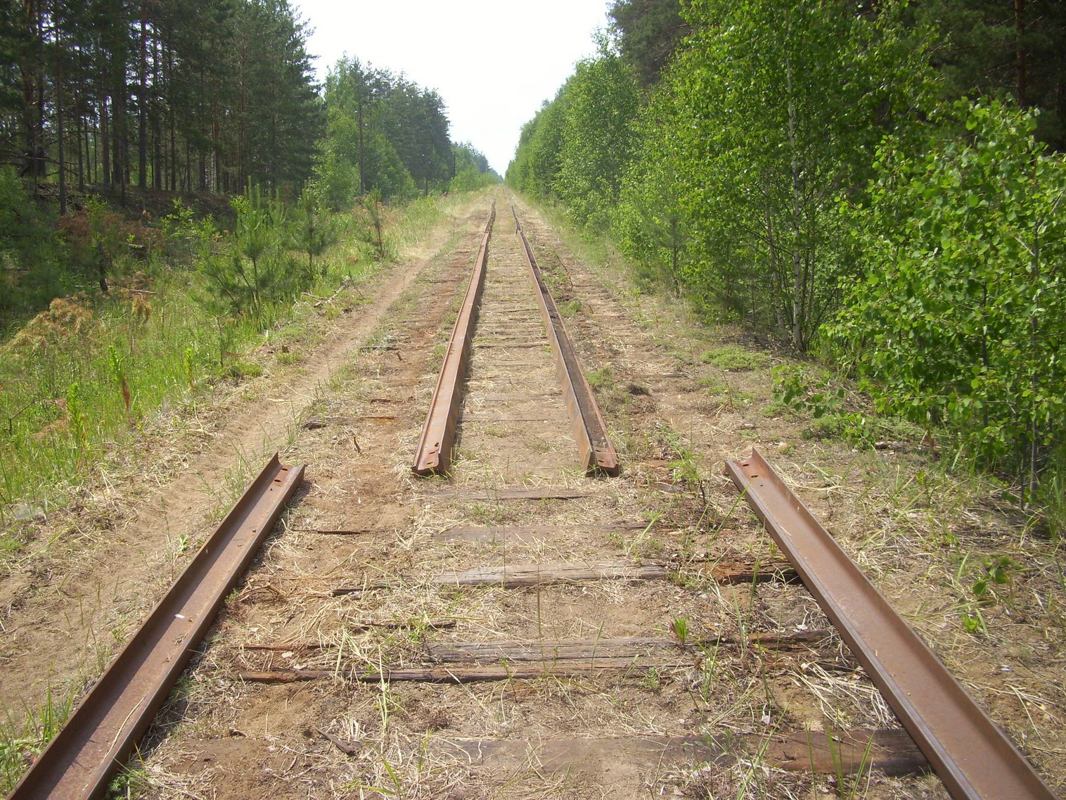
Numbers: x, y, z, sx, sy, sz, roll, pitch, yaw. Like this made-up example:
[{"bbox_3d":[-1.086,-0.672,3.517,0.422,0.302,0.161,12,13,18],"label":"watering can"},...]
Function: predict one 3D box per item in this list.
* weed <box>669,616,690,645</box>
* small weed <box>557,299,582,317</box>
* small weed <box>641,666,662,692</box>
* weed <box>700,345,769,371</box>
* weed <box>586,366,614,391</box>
[{"bbox_3d":[0.518,0.821,3.704,0.073,0.098,0.072,0,12,0],"label":"weed"},{"bbox_3d":[0.440,-1.107,12.571,0.310,0.193,0.340,0,12,0],"label":"small weed"},{"bbox_3d":[0.385,0.902,3.397,0.070,0.066,0.065,0,12,0],"label":"small weed"},{"bbox_3d":[1.767,-0.378,9.186,0.599,0.150,0.520,0,12,0],"label":"weed"},{"bbox_3d":[0.531,-0.173,8.243,0.216,0.160,0.260,0,12,0],"label":"weed"}]

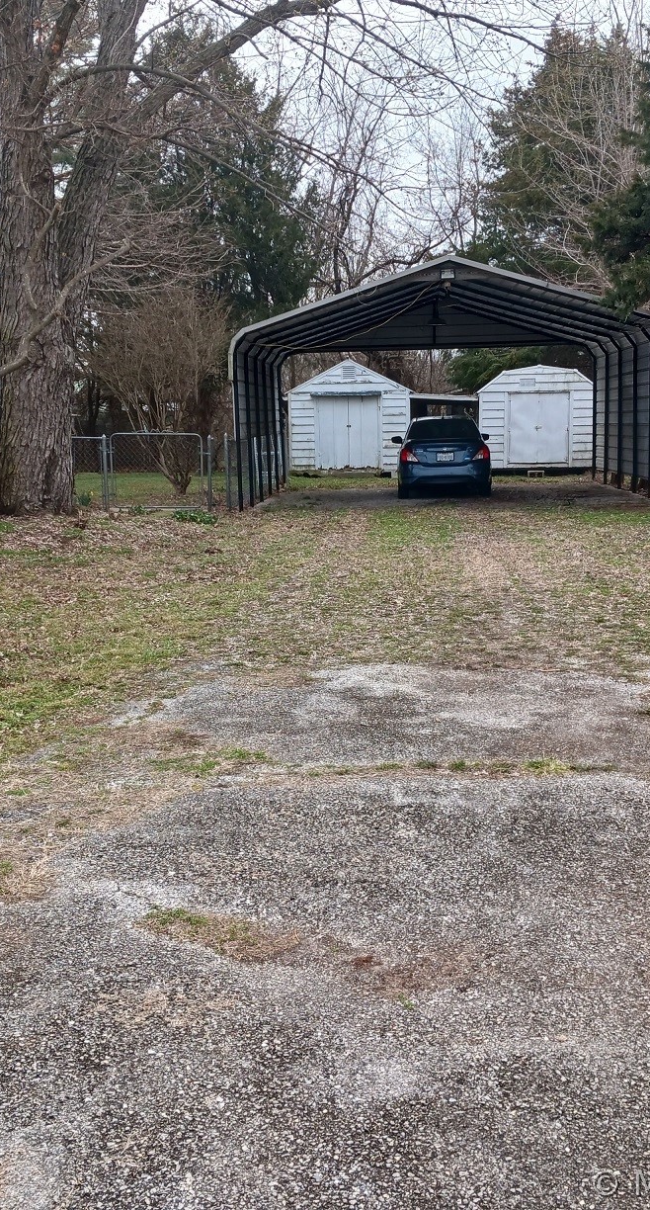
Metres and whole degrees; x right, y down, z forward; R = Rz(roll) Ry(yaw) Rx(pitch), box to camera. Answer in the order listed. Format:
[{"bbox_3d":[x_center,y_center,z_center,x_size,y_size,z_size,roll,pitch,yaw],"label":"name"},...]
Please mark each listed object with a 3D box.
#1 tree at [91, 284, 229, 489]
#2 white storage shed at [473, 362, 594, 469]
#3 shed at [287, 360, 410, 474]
[{"bbox_3d":[-3.476,-4.481,26.368,2.900,4.327,2.800,-1,9,3],"label":"tree"},{"bbox_3d":[5.133,-4.613,31.067,2.861,2.482,2.900,-1,9,3],"label":"white storage shed"},{"bbox_3d":[0.711,-4.745,31.709,3.088,2.730,2.900,-1,9,3],"label":"shed"}]

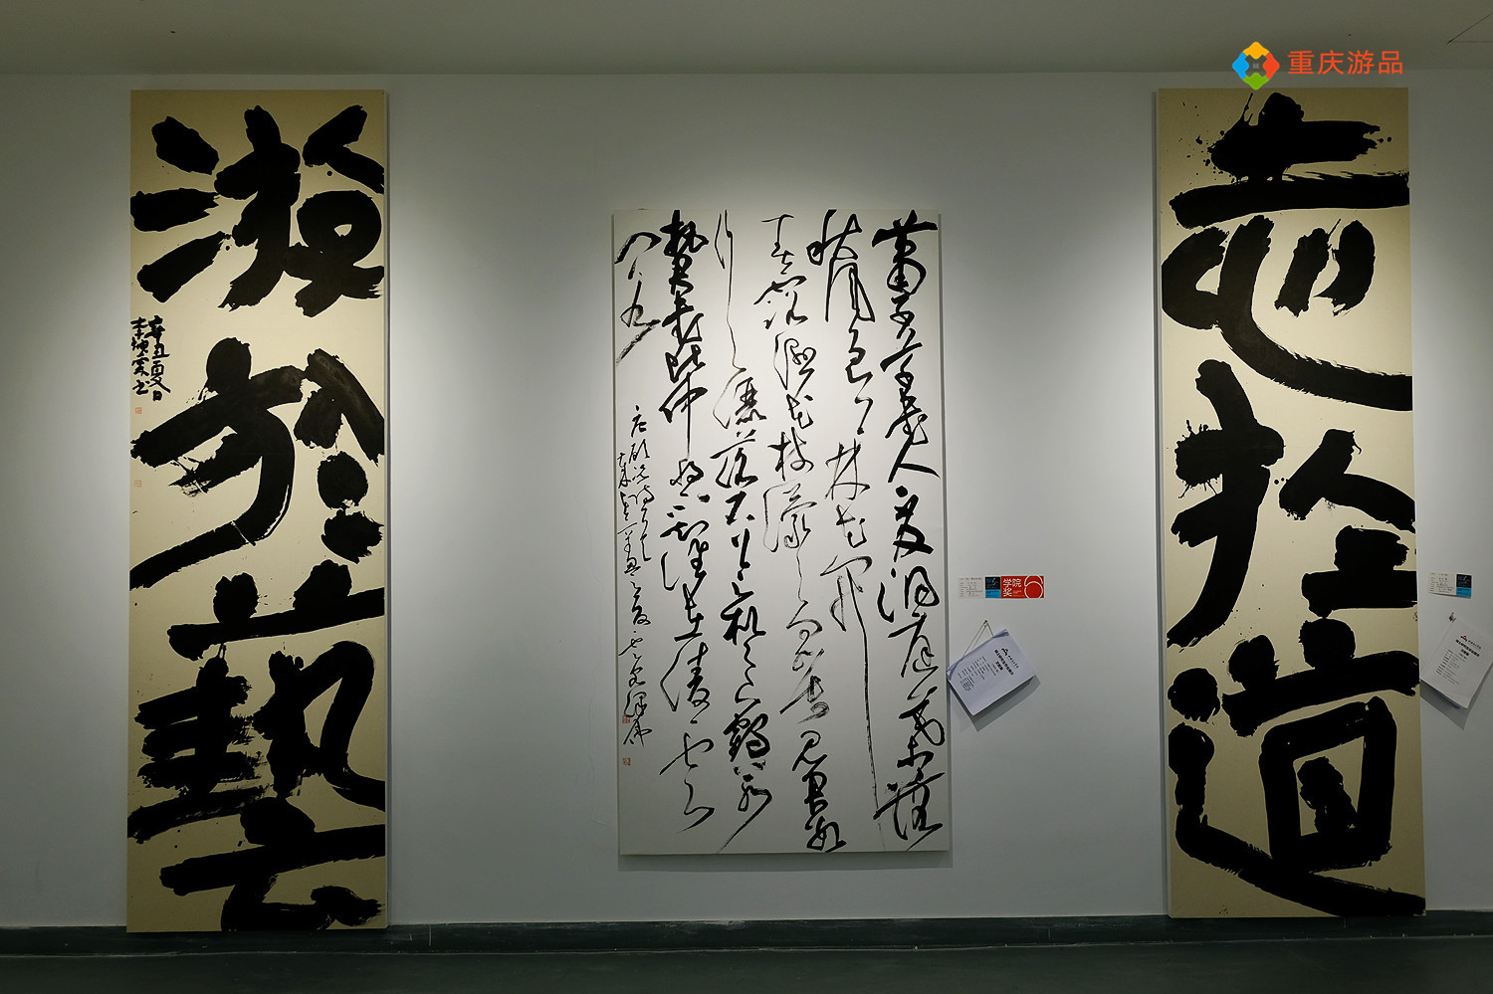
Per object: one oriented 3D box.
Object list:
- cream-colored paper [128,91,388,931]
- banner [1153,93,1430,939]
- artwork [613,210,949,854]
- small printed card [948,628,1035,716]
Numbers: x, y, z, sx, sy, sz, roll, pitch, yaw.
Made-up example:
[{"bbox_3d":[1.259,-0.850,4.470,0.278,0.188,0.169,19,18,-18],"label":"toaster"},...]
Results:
[{"bbox_3d":[-1.908,0.041,5.037,0.996,3.284,0.040,0,-1,-1],"label":"cream-colored paper"},{"bbox_3d":[2.159,0.010,5.106,1.000,3.282,0.040,0,-1,-1],"label":"banner"},{"bbox_3d":[0.136,0.129,5.069,1.284,2.527,0.040,-1,-1,-1],"label":"artwork"},{"bbox_3d":[0.960,0.695,5.048,0.295,0.210,0.020,-33,-7,-5],"label":"small printed card"}]

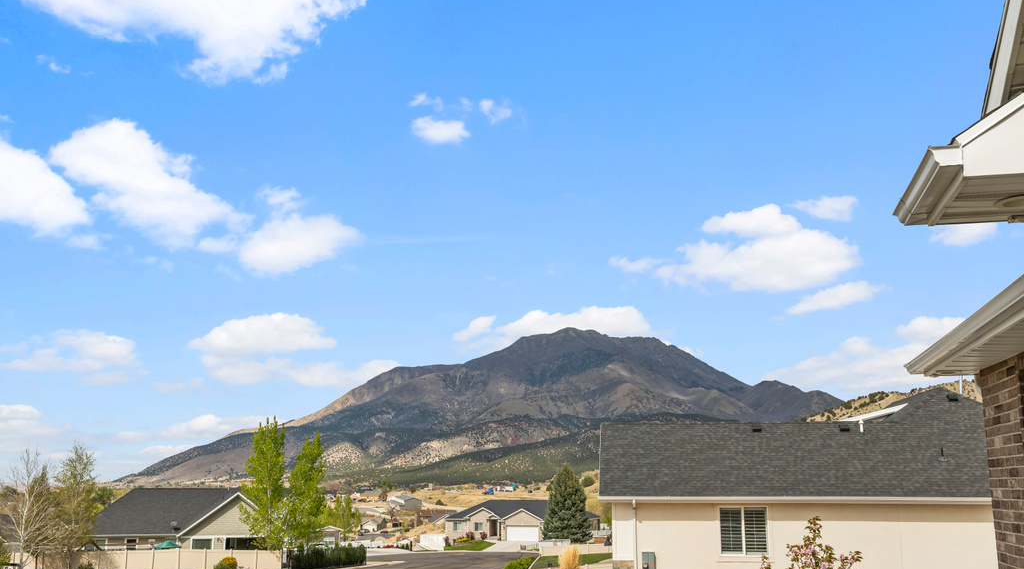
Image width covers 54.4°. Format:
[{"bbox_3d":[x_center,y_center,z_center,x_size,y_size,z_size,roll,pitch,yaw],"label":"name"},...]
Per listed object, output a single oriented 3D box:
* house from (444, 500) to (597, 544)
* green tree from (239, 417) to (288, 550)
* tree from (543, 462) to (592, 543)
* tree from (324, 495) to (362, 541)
[{"bbox_3d":[1.559,36.691,155.215,23.200,6.100,14.500,0,-12,0],"label":"house"},{"bbox_3d":[-19.947,16.927,80.239,3.810,12.340,3.810,0,-12,0],"label":"green tree"},{"bbox_3d":[7.925,31.367,142.161,7.130,11.570,7.130,0,-12,0],"label":"tree"},{"bbox_3d":[-27.207,37.845,160.758,6.090,7.550,6.090,0,-12,0],"label":"tree"}]

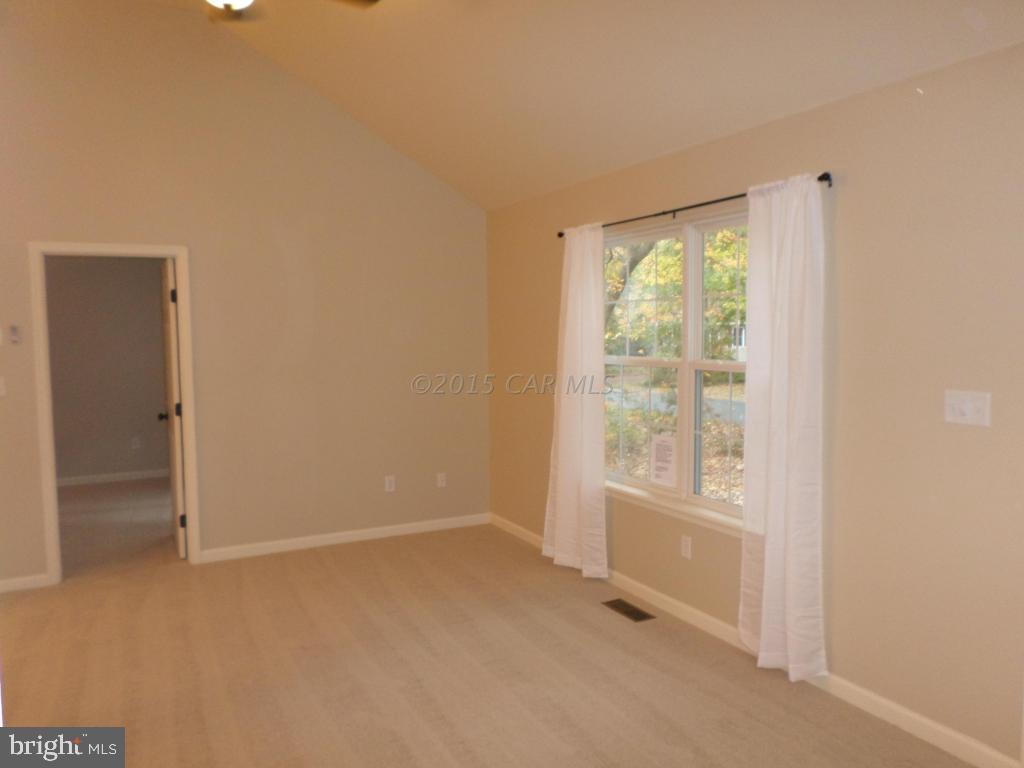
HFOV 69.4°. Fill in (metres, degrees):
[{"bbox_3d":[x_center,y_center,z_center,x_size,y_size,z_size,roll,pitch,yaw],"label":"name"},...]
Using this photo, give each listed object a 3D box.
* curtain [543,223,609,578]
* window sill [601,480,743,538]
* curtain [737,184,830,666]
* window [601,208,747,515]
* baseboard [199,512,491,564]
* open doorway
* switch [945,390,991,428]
[{"bbox_3d":[0.398,0.118,4.650,0.130,2.140,0.620,-3,5,-29],"label":"curtain"},{"bbox_3d":[0.938,0.683,3.905,0.097,0.072,1.716,-3,5,-29],"label":"window sill"},{"bbox_3d":[1.166,0.195,3.245,0.136,2.122,0.452,-3,5,-29],"label":"curtain"},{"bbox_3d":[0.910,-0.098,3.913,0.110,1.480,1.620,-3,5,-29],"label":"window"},{"bbox_3d":[-1.127,1.117,5.440,2.161,0.083,0.017,-3,5,-29],"label":"baseboard"},{"bbox_3d":[-2.488,0.179,4.689,0.864,2.076,0.131,-3,5,-29],"label":"open doorway"},{"bbox_3d":[1.603,0.085,2.609,0.012,0.116,0.158,-3,5,-29],"label":"switch"}]

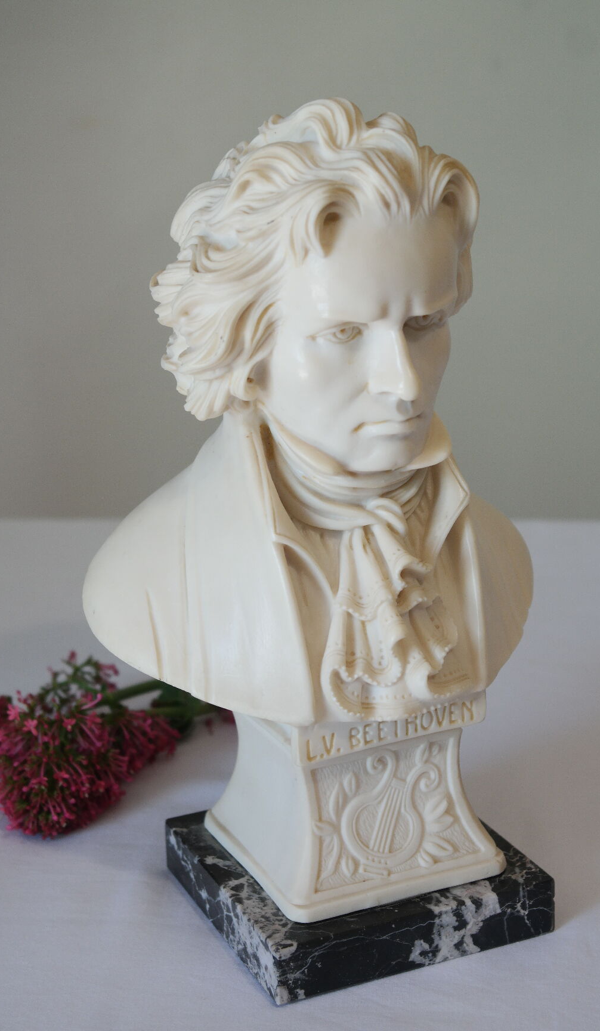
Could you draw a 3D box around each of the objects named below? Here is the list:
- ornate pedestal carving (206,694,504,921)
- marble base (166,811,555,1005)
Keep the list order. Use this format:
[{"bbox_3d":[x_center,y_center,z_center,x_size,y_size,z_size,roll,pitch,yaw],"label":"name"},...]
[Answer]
[{"bbox_3d":[0.018,0.089,0.714,0.086,0.070,0.086,-10,21,-22],"label":"ornate pedestal carving"},{"bbox_3d":[0.020,0.132,0.727,0.107,0.020,0.107,-10,21,-22],"label":"marble base"}]

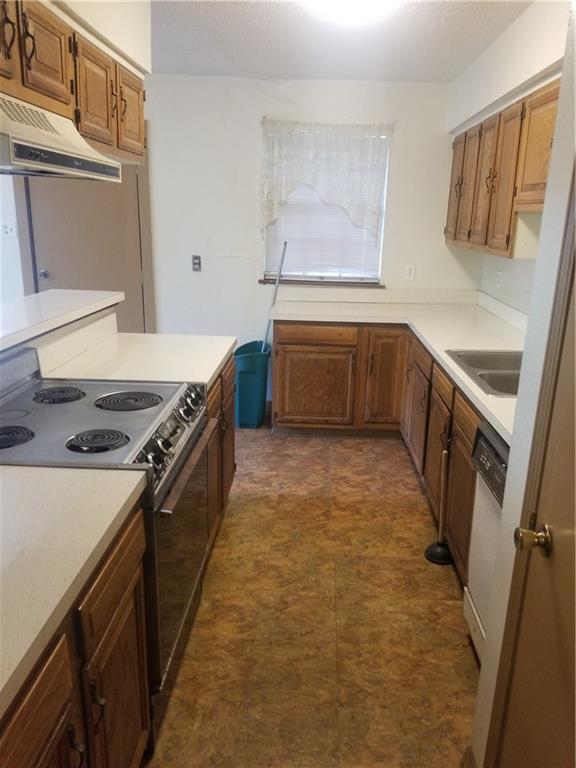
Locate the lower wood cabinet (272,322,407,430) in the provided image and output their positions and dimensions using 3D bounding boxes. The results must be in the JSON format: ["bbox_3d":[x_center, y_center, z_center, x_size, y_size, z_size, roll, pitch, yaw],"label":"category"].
[{"bbox_3d":[0.356,-0.117,4.223,0.898,0.765,0.605,2,16,3],"label":"lower wood cabinet"}]

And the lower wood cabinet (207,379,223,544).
[{"bbox_3d":[-0.638,0.326,2.697,0.605,0.730,0.460,2,16,3],"label":"lower wood cabinet"}]

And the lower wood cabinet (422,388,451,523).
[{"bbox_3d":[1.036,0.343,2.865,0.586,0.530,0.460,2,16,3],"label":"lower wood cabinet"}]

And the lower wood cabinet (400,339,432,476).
[{"bbox_3d":[1.075,0.105,3.497,0.596,0.750,0.830,2,16,3],"label":"lower wood cabinet"}]

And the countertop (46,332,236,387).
[{"bbox_3d":[-0.642,-0.127,2.792,0.675,0.045,0.934,2,16,3],"label":"countertop"}]

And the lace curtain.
[{"bbox_3d":[0.268,-1.454,4.166,0.924,0.835,0.060,2,16,3],"label":"lace curtain"}]

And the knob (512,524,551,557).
[{"bbox_3d":[0.477,0.306,1.130,0.065,0.061,0.061,2,16,3],"label":"knob"}]

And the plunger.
[{"bbox_3d":[0.702,0.553,2.576,0.125,0.540,0.125,2,16,3],"label":"plunger"}]

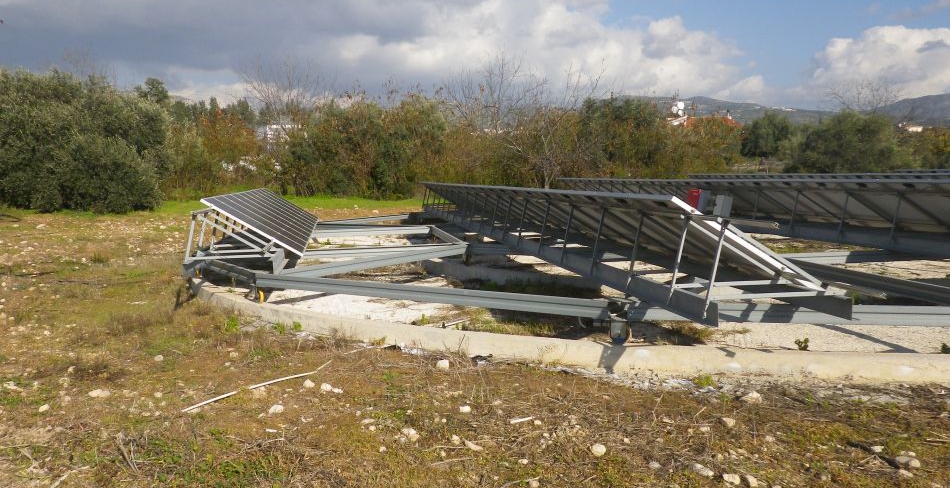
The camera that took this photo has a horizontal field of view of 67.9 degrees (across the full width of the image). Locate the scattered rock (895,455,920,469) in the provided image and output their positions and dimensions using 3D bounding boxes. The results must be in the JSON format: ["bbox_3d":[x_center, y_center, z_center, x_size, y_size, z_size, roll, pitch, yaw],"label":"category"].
[{"bbox_3d":[2.355,1.190,3.841,0.130,0.056,0.100,2,7,32],"label":"scattered rock"}]

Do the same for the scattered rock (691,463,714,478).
[{"bbox_3d":[1.220,1.214,3.784,0.128,0.055,0.098,1,6,18],"label":"scattered rock"}]

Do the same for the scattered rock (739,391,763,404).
[{"bbox_3d":[1.962,1.091,5.005,0.146,0.073,0.112,1,6,22],"label":"scattered rock"}]

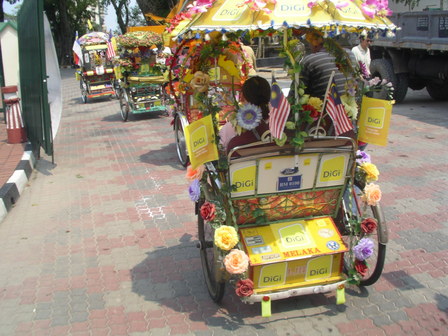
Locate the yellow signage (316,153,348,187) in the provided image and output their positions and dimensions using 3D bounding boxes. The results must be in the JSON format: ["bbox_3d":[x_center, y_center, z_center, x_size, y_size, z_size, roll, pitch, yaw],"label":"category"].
[{"bbox_3d":[0.690,0.013,3.043,0.205,0.210,0.020,-6,25,-16],"label":"yellow signage"}]

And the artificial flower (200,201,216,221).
[{"bbox_3d":[-0.089,0.245,2.758,0.097,0.112,0.075,2,15,12],"label":"artificial flower"}]

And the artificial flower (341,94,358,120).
[{"bbox_3d":[0.799,-0.389,3.075,0.130,0.165,0.090,-4,15,-12],"label":"artificial flower"}]

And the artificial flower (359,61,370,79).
[{"bbox_3d":[0.901,-0.632,3.071,0.070,0.110,0.070,-7,15,-20],"label":"artificial flower"}]

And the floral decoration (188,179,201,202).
[{"bbox_3d":[-0.180,0.137,2.920,0.070,0.140,0.130,-12,18,-38],"label":"floral decoration"}]

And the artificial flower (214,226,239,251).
[{"bbox_3d":[0.014,0.406,2.760,0.138,0.138,0.085,-1,14,0],"label":"artificial flower"}]

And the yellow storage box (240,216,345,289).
[{"bbox_3d":[0.413,0.509,2.896,0.600,0.315,0.280,-6,14,-14],"label":"yellow storage box"}]

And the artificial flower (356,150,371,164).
[{"bbox_3d":[0.910,-0.069,3.126,0.090,0.090,0.070,-4,14,-6],"label":"artificial flower"}]

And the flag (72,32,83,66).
[{"bbox_3d":[-4.221,-3.415,13.800,0.300,0.980,0.200,-7,15,-24],"label":"flag"}]

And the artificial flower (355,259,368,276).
[{"bbox_3d":[0.884,0.633,3.077,0.090,0.105,0.070,-5,15,-17],"label":"artificial flower"}]

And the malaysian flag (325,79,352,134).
[{"bbox_3d":[0.681,-0.366,2.850,0.165,0.330,0.070,-4,14,-11],"label":"malaysian flag"}]

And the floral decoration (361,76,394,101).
[{"bbox_3d":[1.000,-0.518,3.119,0.215,0.150,0.120,3,15,17],"label":"floral decoration"}]

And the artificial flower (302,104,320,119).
[{"bbox_3d":[0.544,-0.351,2.979,0.120,0.100,0.080,-2,15,-6],"label":"artificial flower"}]

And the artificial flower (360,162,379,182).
[{"bbox_3d":[0.951,0.029,3.130,0.100,0.115,0.090,-7,15,-19],"label":"artificial flower"}]

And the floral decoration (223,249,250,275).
[{"bbox_3d":[0.071,0.528,2.705,0.145,0.145,0.090,-2,14,1],"label":"floral decoration"}]

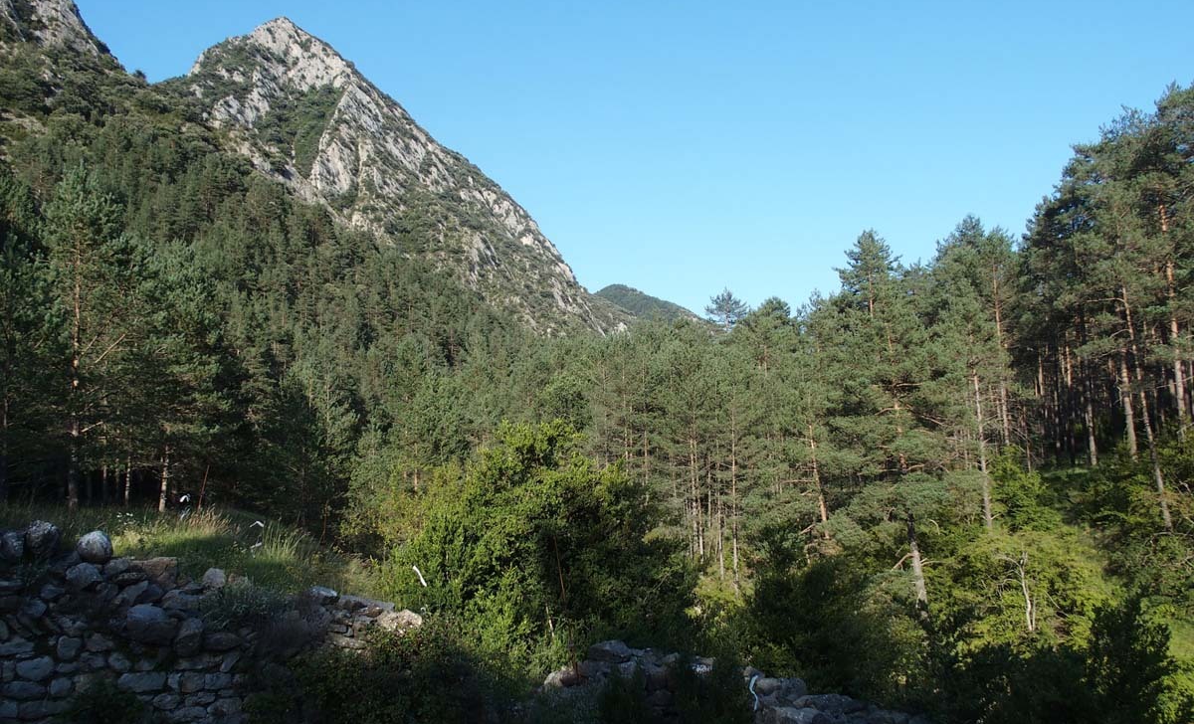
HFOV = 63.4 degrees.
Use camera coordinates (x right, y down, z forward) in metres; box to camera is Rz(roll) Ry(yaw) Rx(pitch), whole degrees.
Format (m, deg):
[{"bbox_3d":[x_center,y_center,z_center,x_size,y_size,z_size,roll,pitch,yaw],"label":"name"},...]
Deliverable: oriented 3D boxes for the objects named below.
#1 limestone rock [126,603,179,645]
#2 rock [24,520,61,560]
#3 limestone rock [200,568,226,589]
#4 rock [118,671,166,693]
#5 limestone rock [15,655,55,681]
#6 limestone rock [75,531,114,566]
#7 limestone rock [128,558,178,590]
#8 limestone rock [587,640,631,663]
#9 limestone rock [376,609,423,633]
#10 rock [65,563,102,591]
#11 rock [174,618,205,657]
[{"bbox_3d":[-3.109,1.830,6.750,0.281,0.260,0.300,-1,-7,0],"label":"limestone rock"},{"bbox_3d":[-4.189,1.343,7.300,0.255,0.274,0.260,-1,-7,0],"label":"rock"},{"bbox_3d":[-2.826,1.590,7.100,0.151,0.148,0.170,-1,-7,0],"label":"limestone rock"},{"bbox_3d":[-3.156,2.218,6.700,0.269,0.120,0.240,-1,-7,0],"label":"rock"},{"bbox_3d":[-4.042,2.205,6.950,0.264,0.172,0.230,-1,-7,0],"label":"limestone rock"},{"bbox_3d":[-3.794,1.403,7.300,0.263,0.245,0.250,-1,-7,0],"label":"limestone rock"},{"bbox_3d":[-3.218,1.531,7.000,0.291,0.211,0.260,-1,-7,0],"label":"limestone rock"},{"bbox_3d":[0.098,2.312,7.700,0.344,0.144,0.260,-1,-7,0],"label":"limestone rock"},{"bbox_3d":[-1.593,2.092,7.800,0.341,0.166,0.260,-1,-7,0],"label":"limestone rock"},{"bbox_3d":[-3.801,1.587,7.150,0.250,0.198,0.230,-1,-7,0],"label":"rock"},{"bbox_3d":[-2.974,2.008,7.050,0.211,0.265,0.240,-1,-7,0],"label":"rock"}]

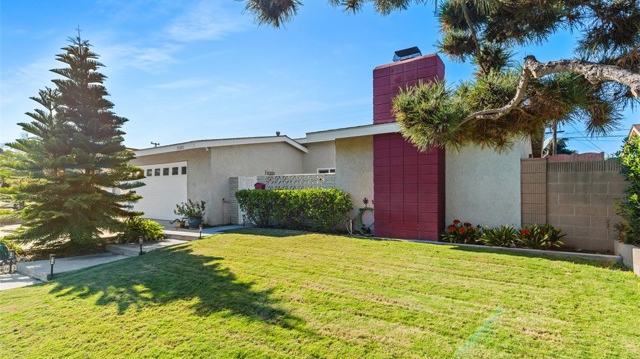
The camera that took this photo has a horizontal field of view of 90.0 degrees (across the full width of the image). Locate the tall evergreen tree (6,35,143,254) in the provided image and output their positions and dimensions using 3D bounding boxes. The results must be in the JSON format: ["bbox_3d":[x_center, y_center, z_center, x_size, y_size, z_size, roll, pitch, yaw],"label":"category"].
[{"bbox_3d":[-5.550,-0.870,7.500,2.700,5.050,2.600,-1,-2,32],"label":"tall evergreen tree"}]

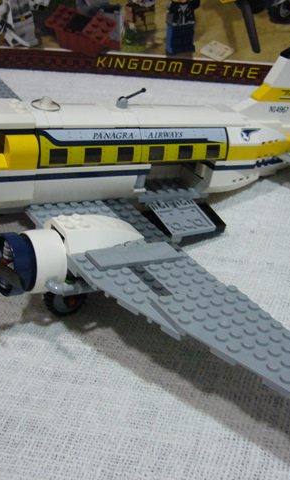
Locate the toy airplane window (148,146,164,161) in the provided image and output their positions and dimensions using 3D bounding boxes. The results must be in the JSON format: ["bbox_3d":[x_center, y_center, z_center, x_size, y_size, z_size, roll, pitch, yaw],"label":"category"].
[{"bbox_3d":[0.007,-0.051,0.378,0.011,0.008,0.003,-7,20,-33],"label":"toy airplane window"}]

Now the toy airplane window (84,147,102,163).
[{"bbox_3d":[-0.029,-0.047,0.355,0.011,0.008,0.003,-7,20,-33],"label":"toy airplane window"}]

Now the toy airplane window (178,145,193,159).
[{"bbox_3d":[0.024,-0.053,0.390,0.011,0.008,0.003,-7,20,-33],"label":"toy airplane window"}]

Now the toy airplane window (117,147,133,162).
[{"bbox_3d":[-0.011,-0.049,0.367,0.011,0.008,0.003,-7,20,-33],"label":"toy airplane window"}]

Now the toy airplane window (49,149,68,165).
[{"bbox_3d":[-0.046,-0.045,0.344,0.011,0.008,0.003,-7,20,-33],"label":"toy airplane window"}]

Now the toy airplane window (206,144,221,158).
[{"bbox_3d":[0.042,-0.055,0.401,0.011,0.008,0.003,-7,20,-33],"label":"toy airplane window"}]

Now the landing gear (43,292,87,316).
[{"bbox_3d":[-0.043,0.031,0.353,0.019,0.019,0.010,-17,34,-27],"label":"landing gear"}]

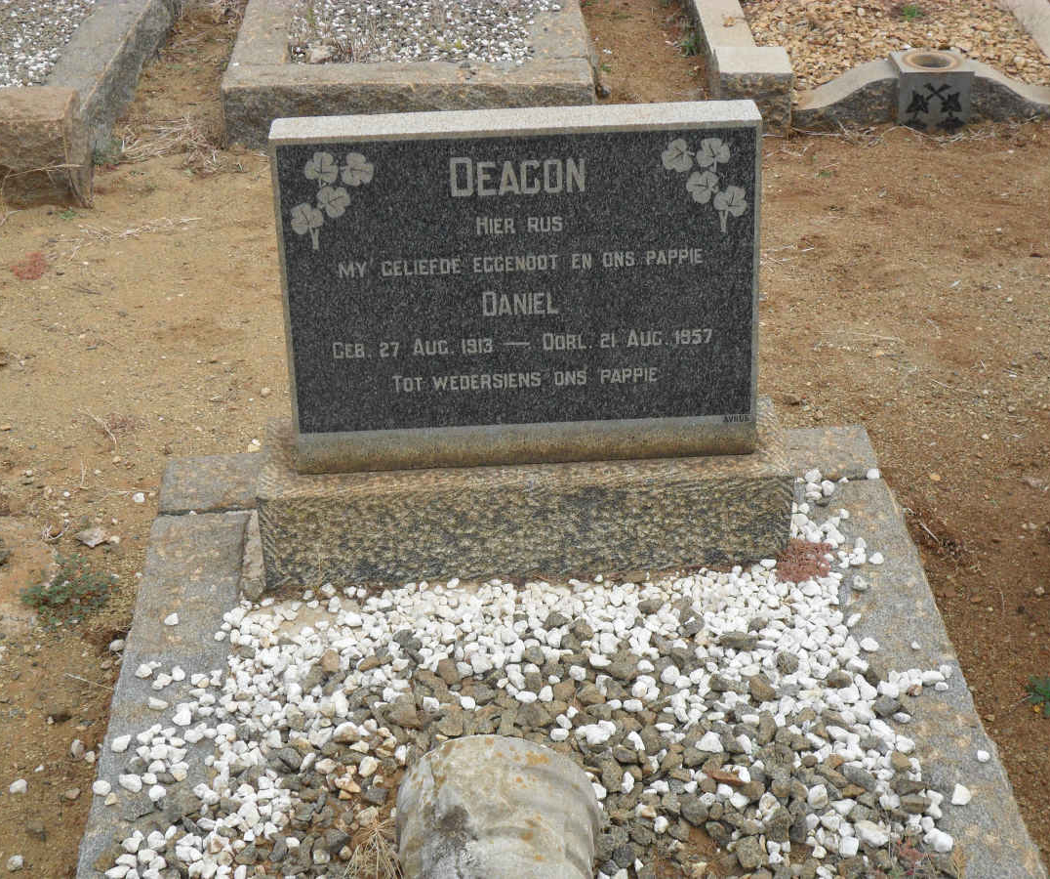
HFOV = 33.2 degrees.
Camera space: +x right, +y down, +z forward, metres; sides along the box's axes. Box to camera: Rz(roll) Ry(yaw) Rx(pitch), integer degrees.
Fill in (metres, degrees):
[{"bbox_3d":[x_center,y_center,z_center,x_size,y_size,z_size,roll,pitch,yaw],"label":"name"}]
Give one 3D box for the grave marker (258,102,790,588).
[{"bbox_3d":[-0.005,-0.122,2.457,0.751,0.637,0.218,-2,32,-2],"label":"grave marker"}]

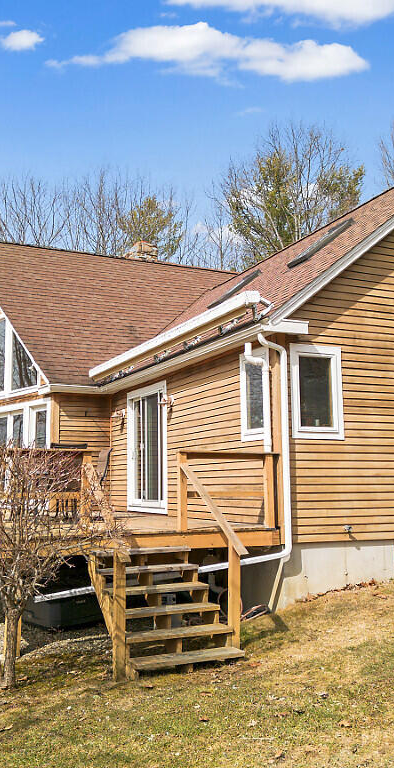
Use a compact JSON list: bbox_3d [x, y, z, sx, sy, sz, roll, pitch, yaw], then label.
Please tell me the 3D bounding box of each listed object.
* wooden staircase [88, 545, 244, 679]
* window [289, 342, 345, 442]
[{"bbox_3d":[-0.361,2.153,7.001,1.220,1.060,1.600,3,-9,-23],"label":"wooden staircase"},{"bbox_3d":[1.512,0.103,8.866,0.751,1.168,0.110,3,-9,-23],"label":"window"}]

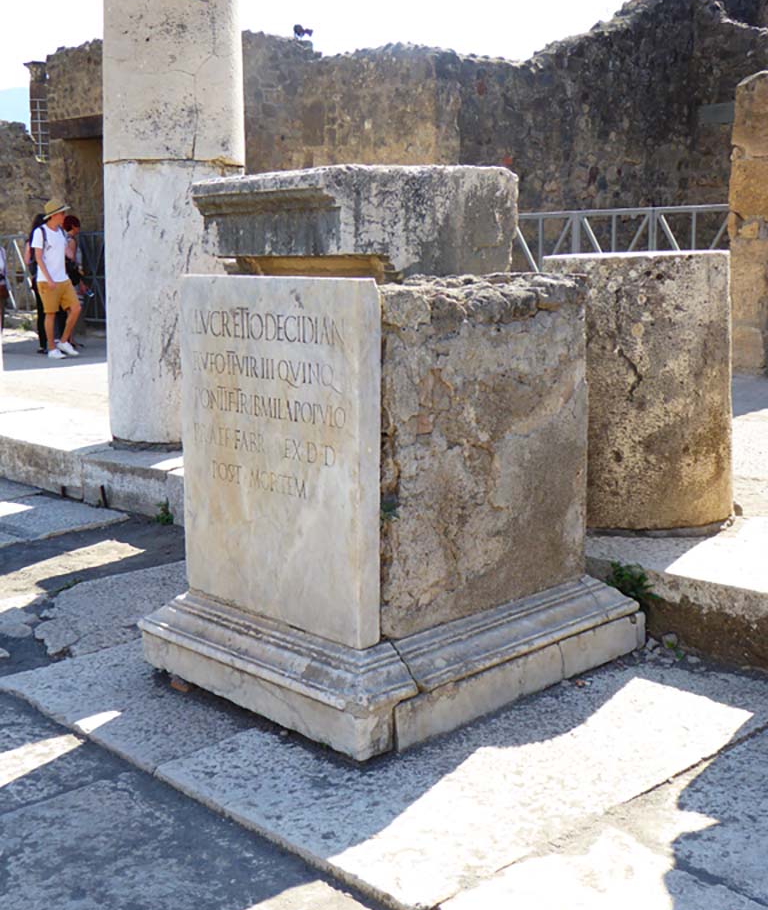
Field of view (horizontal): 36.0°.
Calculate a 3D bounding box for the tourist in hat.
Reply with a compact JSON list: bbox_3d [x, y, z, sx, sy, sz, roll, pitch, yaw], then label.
[{"bbox_3d":[-3.790,-2.028,13.591,0.500,1.760,0.500,5,11,26],"label":"tourist in hat"}]

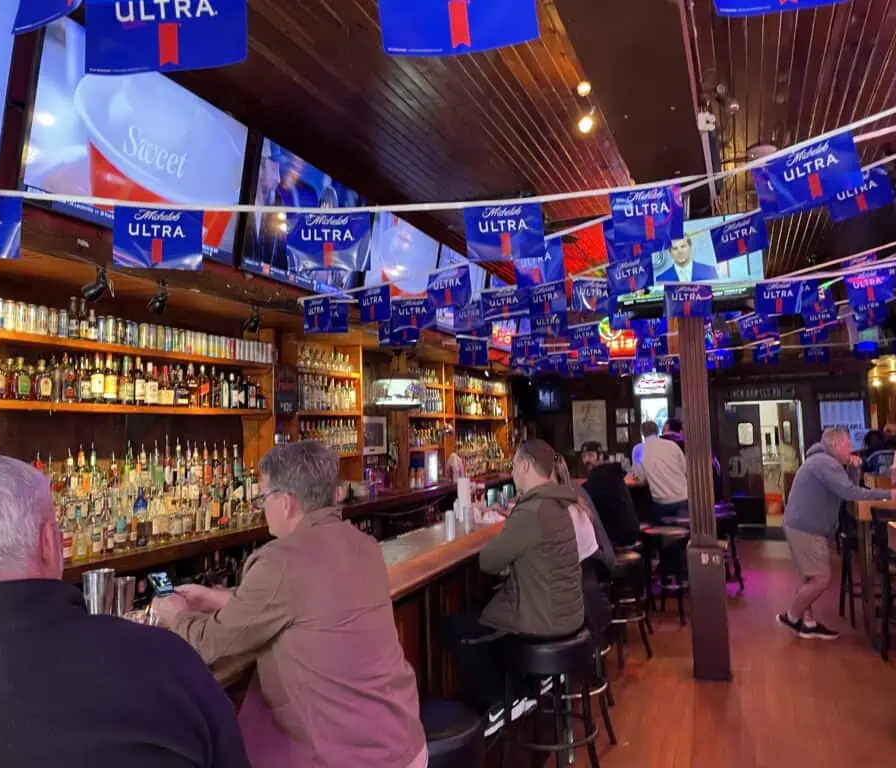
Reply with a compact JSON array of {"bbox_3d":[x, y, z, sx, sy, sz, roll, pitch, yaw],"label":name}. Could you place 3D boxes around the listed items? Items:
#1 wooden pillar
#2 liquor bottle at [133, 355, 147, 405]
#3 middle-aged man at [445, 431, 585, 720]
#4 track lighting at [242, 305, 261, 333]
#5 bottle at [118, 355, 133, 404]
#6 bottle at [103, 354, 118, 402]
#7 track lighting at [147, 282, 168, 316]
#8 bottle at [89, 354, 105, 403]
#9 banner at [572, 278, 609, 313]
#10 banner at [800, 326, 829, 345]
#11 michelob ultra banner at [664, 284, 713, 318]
[{"bbox_3d":[1.748,0.663,5.307,0.240,2.600,0.240,-4,-5,21],"label":"wooden pillar"},{"bbox_3d":[-1.991,-0.019,4.973,0.077,0.305,0.077,-3,-4,20],"label":"liquor bottle"},{"bbox_3d":[0.325,0.865,3.500,0.710,1.200,0.540,-4,-4,30],"label":"middle-aged man"},{"bbox_3d":[-1.330,-0.436,5.205,0.130,0.190,0.090,-4,-4,30],"label":"track lighting"},{"bbox_3d":[-1.974,-0.021,4.709,0.080,0.290,0.080,-4,-4,24],"label":"bottle"},{"bbox_3d":[-2.019,-0.035,4.594,0.077,0.304,0.077,-4,-5,21],"label":"bottle"},{"bbox_3d":[-1.676,-0.499,4.436,0.130,0.190,0.090,-4,-5,30],"label":"track lighting"},{"bbox_3d":[-2.053,-0.034,4.508,0.077,0.296,0.077,-4,-5,21],"label":"bottle"},{"bbox_3d":[0.929,-0.570,4.980,0.305,0.208,0.020,-1,-4,-5],"label":"banner"},{"bbox_3d":[4.146,-0.554,8.700,0.305,0.208,0.020,-11,-6,11],"label":"banner"},{"bbox_3d":[1.538,-0.534,4.920,0.305,0.208,0.020,-2,-4,3],"label":"michelob ultra banner"}]

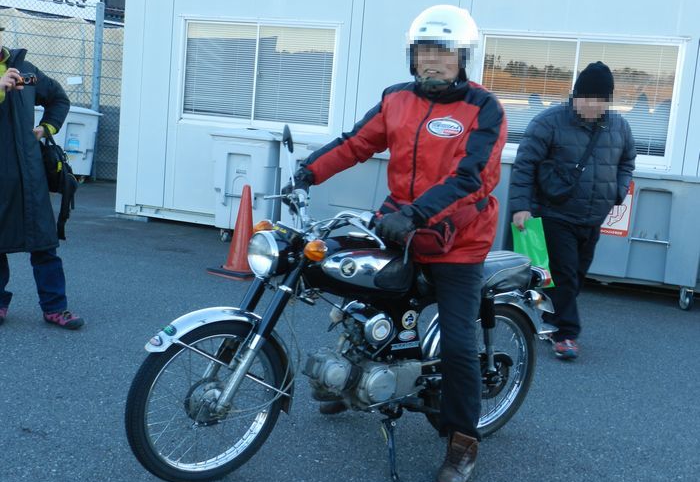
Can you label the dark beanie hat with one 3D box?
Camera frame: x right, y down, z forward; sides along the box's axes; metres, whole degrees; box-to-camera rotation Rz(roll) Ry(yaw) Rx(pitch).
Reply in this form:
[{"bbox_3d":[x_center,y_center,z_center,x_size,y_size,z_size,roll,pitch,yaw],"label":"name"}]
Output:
[{"bbox_3d":[1.359,-0.887,5.141,0.200,0.200,0.230,8,20,20],"label":"dark beanie hat"}]

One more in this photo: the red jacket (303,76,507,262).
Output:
[{"bbox_3d":[0.193,-0.259,3.363,0.694,0.659,0.627,10,10,33],"label":"red jacket"}]

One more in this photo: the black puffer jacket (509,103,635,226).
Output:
[{"bbox_3d":[1.242,-0.423,5.200,0.610,0.660,0.420,4,8,-5],"label":"black puffer jacket"}]

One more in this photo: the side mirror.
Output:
[{"bbox_3d":[-0.221,-0.368,3.330,0.040,0.105,0.105,-16,15,-17],"label":"side mirror"}]

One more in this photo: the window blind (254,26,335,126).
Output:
[{"bbox_3d":[-0.514,-1.536,8.580,0.770,0.875,0.050,8,9,22],"label":"window blind"}]

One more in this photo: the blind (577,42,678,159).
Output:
[{"bbox_3d":[2.231,-1.146,7.480,0.770,0.875,0.050,8,9,22],"label":"blind"}]

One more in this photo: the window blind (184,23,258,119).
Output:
[{"bbox_3d":[-1.240,-1.652,9.001,0.800,0.920,0.050,8,9,21],"label":"window blind"}]

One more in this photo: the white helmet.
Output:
[{"bbox_3d":[0.333,-0.719,3.340,0.255,0.265,0.300,7,9,18],"label":"white helmet"}]

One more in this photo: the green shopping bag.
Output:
[{"bbox_3d":[1.044,0.077,5.320,0.240,0.390,0.060,-5,8,16],"label":"green shopping bag"}]

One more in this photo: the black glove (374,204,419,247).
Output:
[{"bbox_3d":[0.157,-0.051,3.073,0.160,0.110,0.110,-17,18,-29],"label":"black glove"}]

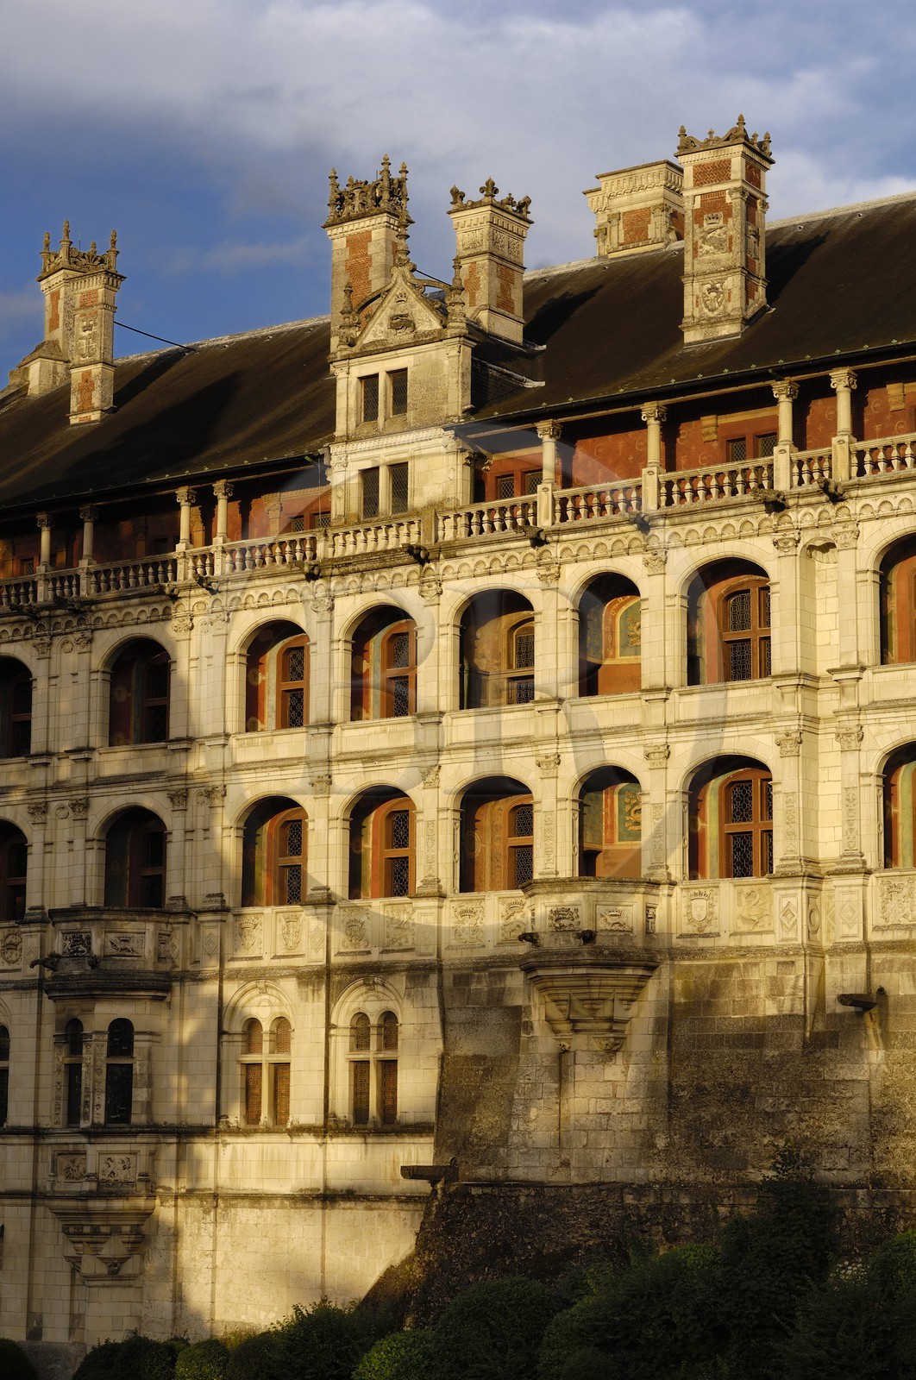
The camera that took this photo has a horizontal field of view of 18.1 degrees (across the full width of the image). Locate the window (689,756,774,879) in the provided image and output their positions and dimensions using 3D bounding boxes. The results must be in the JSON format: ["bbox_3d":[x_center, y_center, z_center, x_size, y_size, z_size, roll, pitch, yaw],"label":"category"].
[{"bbox_3d":[6.818,3.119,71.272,2.518,2.977,0.450,-6,-11,37],"label":"window"}]

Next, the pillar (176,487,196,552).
[{"bbox_3d":[-7.951,-4.974,83.870,0.390,1.785,0.390,-7,-12,35],"label":"pillar"}]

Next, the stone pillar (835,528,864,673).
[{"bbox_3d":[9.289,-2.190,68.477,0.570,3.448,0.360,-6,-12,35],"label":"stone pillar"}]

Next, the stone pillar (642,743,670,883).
[{"bbox_3d":[4.982,3.110,72.335,0.600,3.478,0.350,-7,-12,36],"label":"stone pillar"}]

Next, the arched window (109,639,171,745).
[{"bbox_3d":[-9.206,0.093,83.594,2.617,3.150,0.400,-7,-12,36],"label":"arched window"}]

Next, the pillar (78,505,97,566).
[{"bbox_3d":[-11.099,-4.636,86.064,0.390,1.736,0.390,-7,-12,35],"label":"pillar"}]

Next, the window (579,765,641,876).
[{"bbox_3d":[3.929,3.418,73.250,2.060,2.813,0.400,-7,-12,36],"label":"window"}]

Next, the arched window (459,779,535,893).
[{"bbox_3d":[1.071,3.741,75.673,2.505,3.001,0.450,-6,-11,37],"label":"arched window"}]

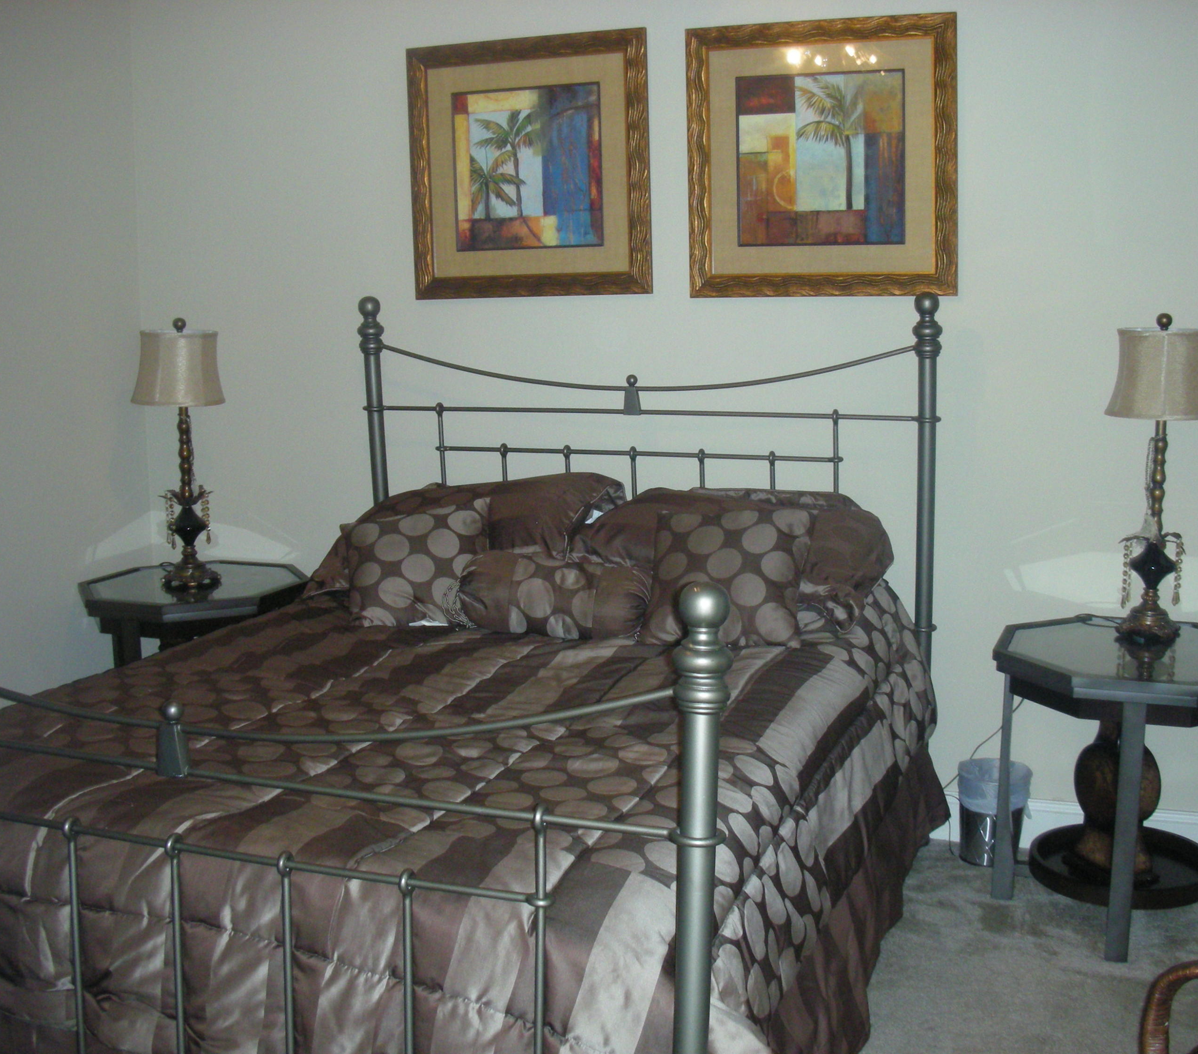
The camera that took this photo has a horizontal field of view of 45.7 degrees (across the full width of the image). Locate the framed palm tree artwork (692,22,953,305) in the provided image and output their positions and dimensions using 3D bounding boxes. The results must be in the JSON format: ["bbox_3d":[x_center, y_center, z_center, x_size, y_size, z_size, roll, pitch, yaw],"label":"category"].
[{"bbox_3d":[0.564,-0.935,3.622,0.690,0.695,0.040,2,10,20],"label":"framed palm tree artwork"}]

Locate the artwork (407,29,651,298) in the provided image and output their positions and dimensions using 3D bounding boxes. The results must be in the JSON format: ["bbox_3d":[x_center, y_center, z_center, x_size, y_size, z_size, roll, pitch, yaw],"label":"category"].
[{"bbox_3d":[-0.195,-0.981,3.891,0.700,0.695,0.040,2,9,20],"label":"artwork"}]

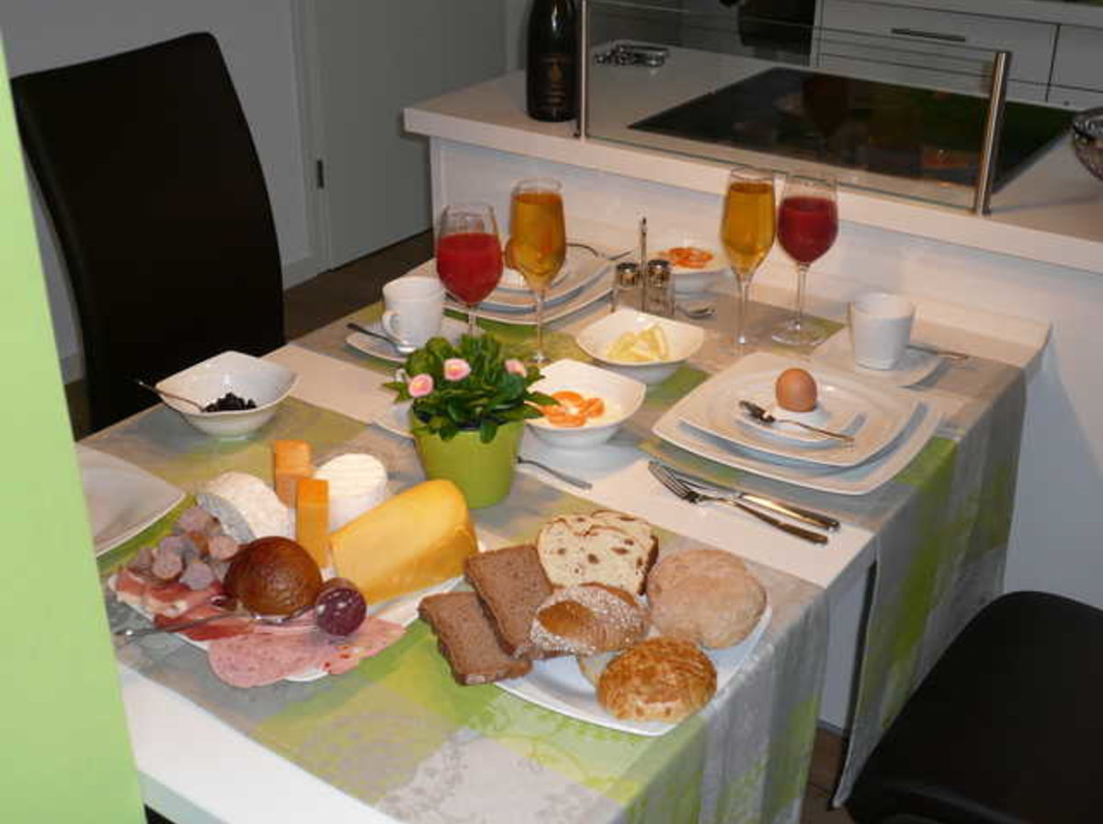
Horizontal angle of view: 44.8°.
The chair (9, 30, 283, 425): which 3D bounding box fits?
[{"bbox_3d":[-0.479,-0.018,2.130,0.570,1.030,0.410,18,32,30],"label":"chair"}]

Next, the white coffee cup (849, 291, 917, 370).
[{"bbox_3d":[0.405,-0.101,1.631,0.079,0.075,0.104,17,32,31],"label":"white coffee cup"}]

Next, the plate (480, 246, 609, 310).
[{"bbox_3d":[-0.046,-0.181,1.844,0.198,0.022,0.198,17,32,31],"label":"plate"}]

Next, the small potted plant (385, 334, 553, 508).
[{"bbox_3d":[-0.082,0.004,1.357,0.165,0.174,0.160,-1,27,-3],"label":"small potted plant"}]

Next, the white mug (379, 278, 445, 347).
[{"bbox_3d":[-0.180,-0.122,1.686,0.079,0.077,0.102,16,31,28],"label":"white mug"}]

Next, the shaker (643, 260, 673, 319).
[{"bbox_3d":[0.144,-0.164,1.783,0.039,0.075,0.039,0,27,0],"label":"shaker"}]

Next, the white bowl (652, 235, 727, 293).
[{"bbox_3d":[0.175,-0.202,1.882,0.127,0.056,0.127,17,32,31],"label":"white bowl"}]

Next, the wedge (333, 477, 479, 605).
[{"bbox_3d":[-0.136,0.115,1.230,0.132,0.065,0.075,-16,31,-29],"label":"wedge"}]

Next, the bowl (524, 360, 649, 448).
[{"bbox_3d":[0.027,0.004,1.450,0.139,0.055,0.139,18,32,31],"label":"bowl"}]

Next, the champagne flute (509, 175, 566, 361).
[{"bbox_3d":[-0.014,-0.165,1.621,0.068,0.225,0.068,0,27,0],"label":"champagne flute"}]

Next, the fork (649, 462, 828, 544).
[{"bbox_3d":[0.180,0.095,1.348,0.212,0.020,0.024,20,33,34],"label":"fork"}]

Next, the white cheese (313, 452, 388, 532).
[{"bbox_3d":[-0.196,0.079,1.320,0.078,0.044,0.079,0,27,0],"label":"white cheese"}]

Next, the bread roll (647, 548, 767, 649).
[{"bbox_3d":[0.133,0.155,1.146,0.103,0.055,0.103,0,27,0],"label":"bread roll"}]

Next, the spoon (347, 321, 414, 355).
[{"bbox_3d":[-0.212,-0.095,1.699,0.128,0.016,0.028,18,32,30],"label":"spoon"}]

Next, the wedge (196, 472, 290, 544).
[{"bbox_3d":[-0.290,0.101,1.285,0.125,0.036,0.078,24,35,39],"label":"wedge"}]

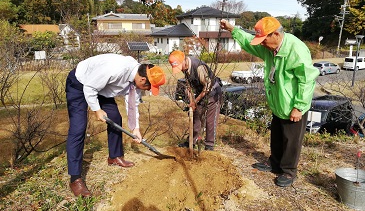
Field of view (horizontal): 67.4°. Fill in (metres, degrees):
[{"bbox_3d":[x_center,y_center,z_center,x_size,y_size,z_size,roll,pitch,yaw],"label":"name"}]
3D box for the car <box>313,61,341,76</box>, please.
[{"bbox_3d":[15.700,-4.082,30.284,3.600,1.500,1.600,-7,15,-27],"label":"car"}]

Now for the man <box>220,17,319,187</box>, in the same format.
[{"bbox_3d":[0.820,-0.012,2.620,0.820,1.580,0.650,-2,14,-8],"label":"man"}]

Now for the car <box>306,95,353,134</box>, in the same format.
[{"bbox_3d":[5.450,0.480,11.325,3.900,1.480,1.670,-13,18,-42],"label":"car"}]

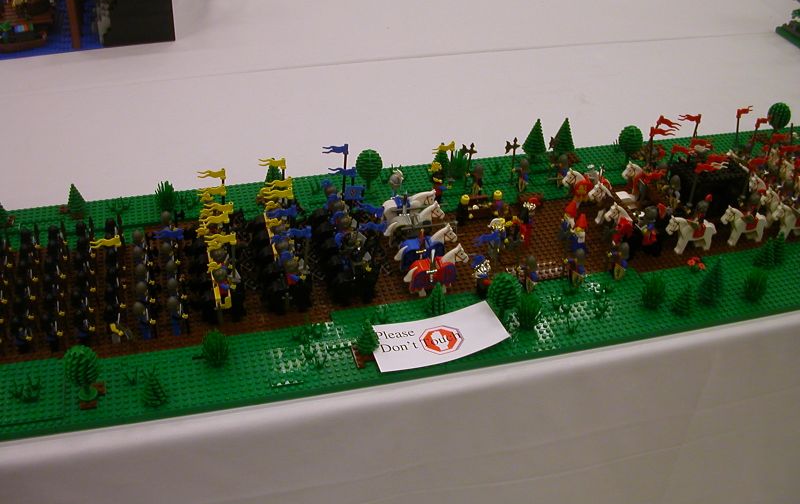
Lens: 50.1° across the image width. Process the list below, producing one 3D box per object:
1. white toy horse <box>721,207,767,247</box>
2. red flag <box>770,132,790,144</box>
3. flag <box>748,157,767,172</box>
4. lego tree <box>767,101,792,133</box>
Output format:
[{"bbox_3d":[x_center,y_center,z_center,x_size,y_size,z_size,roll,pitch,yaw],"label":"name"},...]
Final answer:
[{"bbox_3d":[0.438,-0.037,1.083,0.076,0.060,0.018,-7,40,-15],"label":"white toy horse"},{"bbox_3d":[0.513,-0.153,1.153,0.034,0.013,0.006,-1,38,-7],"label":"red flag"},{"bbox_3d":[0.452,-0.111,1.079,0.036,0.014,0.008,-20,43,-28],"label":"flag"},{"bbox_3d":[0.576,-0.199,1.305,0.033,0.059,0.033,-7,40,-15],"label":"lego tree"}]

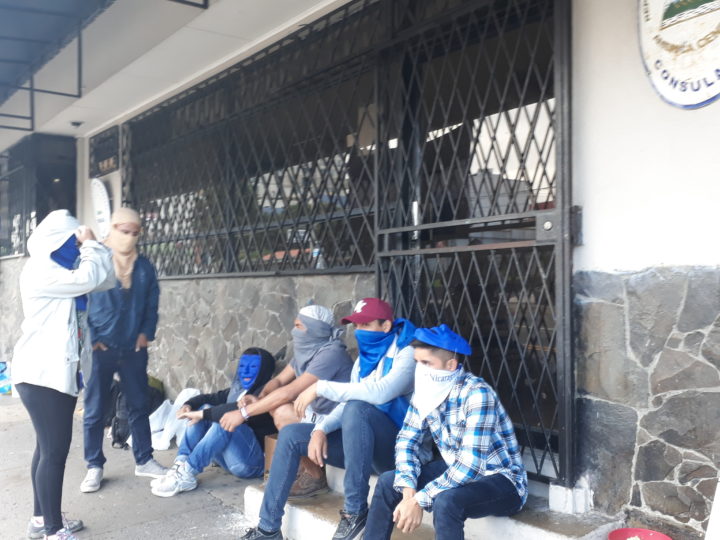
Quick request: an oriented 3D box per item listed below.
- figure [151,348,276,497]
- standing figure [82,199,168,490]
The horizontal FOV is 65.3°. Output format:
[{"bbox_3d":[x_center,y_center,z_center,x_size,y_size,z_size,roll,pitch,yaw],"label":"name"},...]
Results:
[{"bbox_3d":[-0.899,0.898,3.498,0.800,0.830,0.500,2,-3,-34],"label":"figure"},{"bbox_3d":[-1.468,0.463,3.536,0.530,1.700,0.380,1,-3,-25],"label":"standing figure"}]

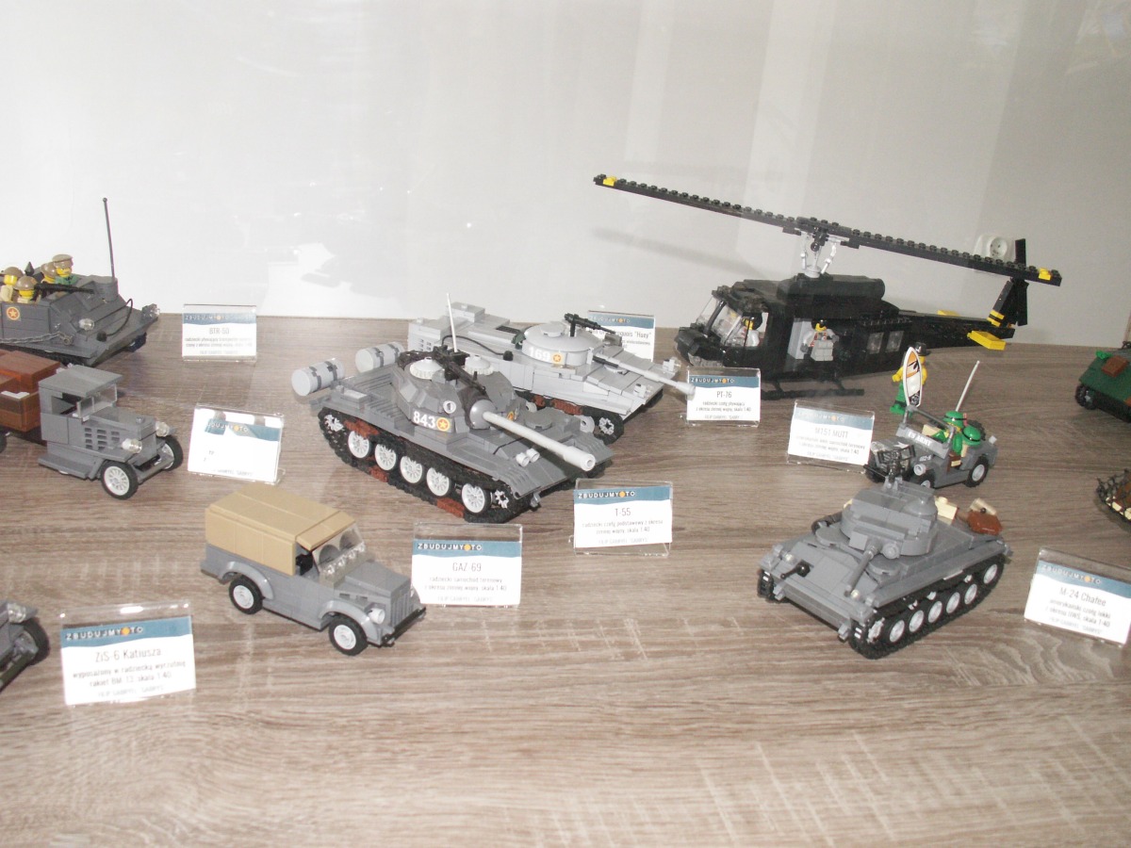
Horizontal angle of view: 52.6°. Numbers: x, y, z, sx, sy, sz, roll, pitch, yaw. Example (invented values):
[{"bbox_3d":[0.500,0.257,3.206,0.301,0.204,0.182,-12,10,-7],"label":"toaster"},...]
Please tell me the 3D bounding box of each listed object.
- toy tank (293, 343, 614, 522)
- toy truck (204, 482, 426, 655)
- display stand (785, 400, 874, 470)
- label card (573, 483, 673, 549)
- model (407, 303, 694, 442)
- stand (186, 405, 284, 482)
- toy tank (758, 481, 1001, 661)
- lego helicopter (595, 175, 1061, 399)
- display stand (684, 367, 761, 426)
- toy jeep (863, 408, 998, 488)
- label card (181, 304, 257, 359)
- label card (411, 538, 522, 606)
[{"bbox_3d":[-0.065,-0.006,0.672,0.205,0.077,0.084,22,28,34],"label":"toy tank"},{"bbox_3d":[-0.117,0.066,0.536,0.101,0.050,0.046,15,25,21],"label":"toy truck"},{"bbox_3d":[0.176,0.008,0.756,0.051,0.031,0.004,8,6,6],"label":"display stand"},{"bbox_3d":[0.030,0.049,0.606,0.051,0.032,0.004,-2,3,-7],"label":"label card"},{"bbox_3d":[-0.006,-0.043,0.798,0.199,0.066,0.076,14,24,20],"label":"model"},{"bbox_3d":[-0.187,0.011,0.655,0.050,0.038,0.018,7,23,5],"label":"stand"},{"bbox_3d":[0.164,0.060,0.578,0.129,0.067,0.069,-14,29,-38],"label":"toy tank"},{"bbox_3d":[0.202,-0.096,0.863,0.345,0.141,0.155,-1,24,-16],"label":"lego helicopter"},{"bbox_3d":[0.112,-0.020,0.808,0.051,0.038,0.019,2,23,-9],"label":"display stand"},{"bbox_3d":[0.241,0.015,0.743,0.087,0.050,0.044,-11,28,-34],"label":"toy jeep"},{"bbox_3d":[-0.249,-0.066,0.825,0.050,0.038,0.018,0,23,-13],"label":"label card"},{"bbox_3d":[-0.047,0.071,0.549,0.051,0.031,0.004,2,6,-8],"label":"label card"}]

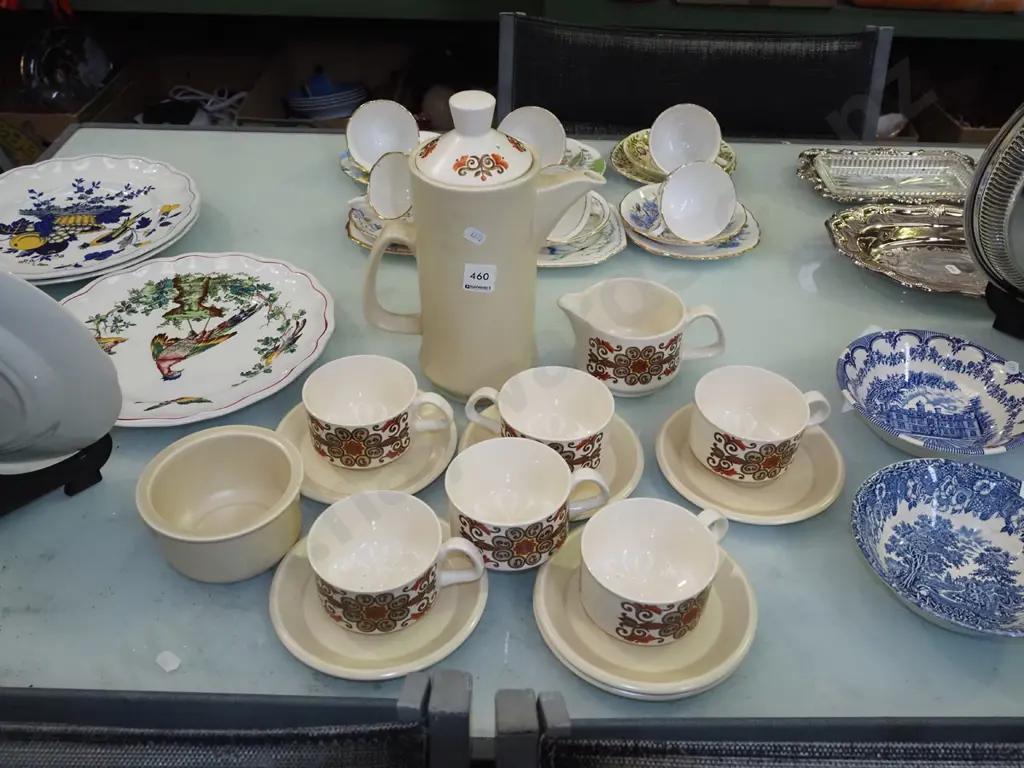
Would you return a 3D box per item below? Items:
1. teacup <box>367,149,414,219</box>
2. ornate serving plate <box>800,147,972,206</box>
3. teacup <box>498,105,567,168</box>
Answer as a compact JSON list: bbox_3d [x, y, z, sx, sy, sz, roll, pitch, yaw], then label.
[{"bbox_3d":[-0.113,-0.219,1.068,0.087,0.082,0.060,30,17,32],"label":"teacup"},{"bbox_3d":[0.455,-0.237,1.139,0.230,0.031,0.133,0,39,0],"label":"ornate serving plate"},{"bbox_3d":[0.019,-0.289,1.131,0.092,0.086,0.063,0,15,0],"label":"teacup"}]

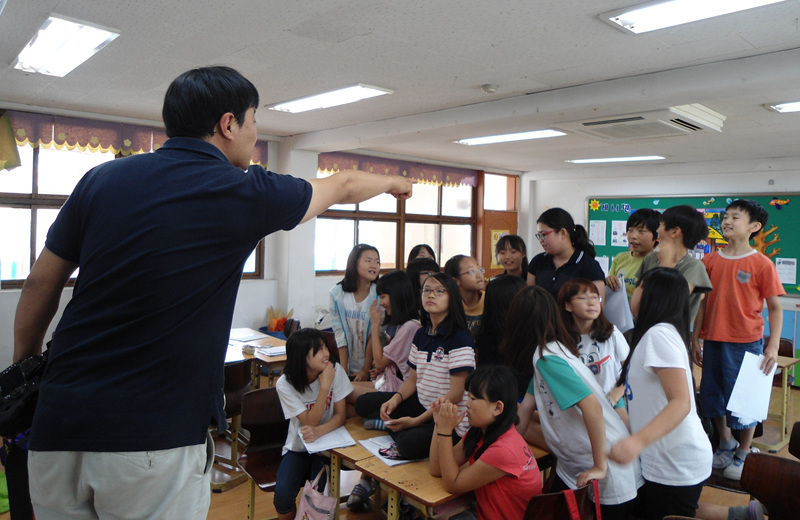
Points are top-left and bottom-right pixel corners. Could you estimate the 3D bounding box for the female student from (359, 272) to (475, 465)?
[{"bbox_3d":[0.055,0.415,2.760,0.580,0.780,0.560,4,4,37],"label":"female student"}]

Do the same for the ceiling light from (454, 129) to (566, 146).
[{"bbox_3d":[1.083,-1.224,6.067,0.310,0.060,1.260,-1,4,-40],"label":"ceiling light"}]

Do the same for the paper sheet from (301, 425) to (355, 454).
[{"bbox_3d":[-0.308,0.760,2.560,0.215,0.010,0.280,0,3,-24],"label":"paper sheet"}]

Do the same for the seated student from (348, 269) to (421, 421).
[{"bbox_3d":[-0.090,0.406,3.170,0.500,0.740,0.520,1,4,-21],"label":"seated student"}]

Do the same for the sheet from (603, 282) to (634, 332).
[{"bbox_3d":[1.028,0.223,2.880,0.210,0.290,0.020,-5,1,17],"label":"sheet"}]

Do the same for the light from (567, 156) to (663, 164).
[{"bbox_3d":[2.699,-1.260,7.590,0.300,0.060,1.250,-1,4,-40],"label":"light"}]

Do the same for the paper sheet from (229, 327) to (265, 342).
[{"bbox_3d":[-1.273,0.626,4.898,0.220,0.010,0.300,3,4,24],"label":"paper sheet"}]

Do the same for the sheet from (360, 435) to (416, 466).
[{"bbox_3d":[-0.011,0.777,2.467,0.210,0.008,0.297,0,3,-28],"label":"sheet"}]

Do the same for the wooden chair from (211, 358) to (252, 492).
[{"bbox_3d":[-1.203,1.005,3.855,0.460,0.760,0.380,4,4,37],"label":"wooden chair"}]

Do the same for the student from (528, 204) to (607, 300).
[{"bbox_3d":[0.771,0.460,2.885,0.430,1.420,0.310,4,4,40],"label":"student"}]

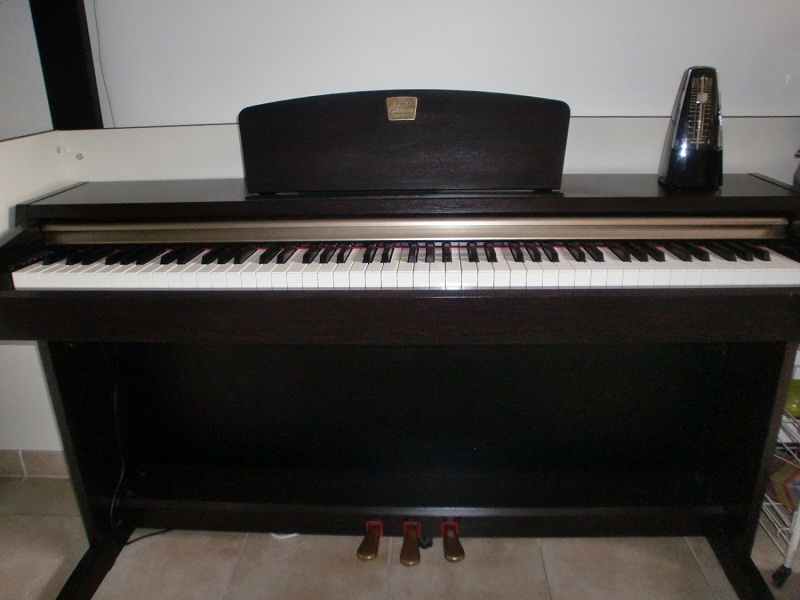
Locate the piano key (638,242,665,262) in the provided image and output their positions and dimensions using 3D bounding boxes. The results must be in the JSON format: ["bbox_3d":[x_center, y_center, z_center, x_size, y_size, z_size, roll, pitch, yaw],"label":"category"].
[{"bbox_3d":[0.394,-0.077,1.010,0.012,0.013,0.098,0,17,4],"label":"piano key"}]

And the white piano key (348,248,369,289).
[{"bbox_3d":[-0.059,-0.054,1.023,0.023,0.024,0.143,0,19,4],"label":"white piano key"}]

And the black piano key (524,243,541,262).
[{"bbox_3d":[0.210,-0.076,1.020,0.012,0.013,0.098,0,17,4],"label":"black piano key"}]

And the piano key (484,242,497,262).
[{"bbox_3d":[0.145,-0.077,1.032,0.013,0.012,0.092,0,18,3],"label":"piano key"}]

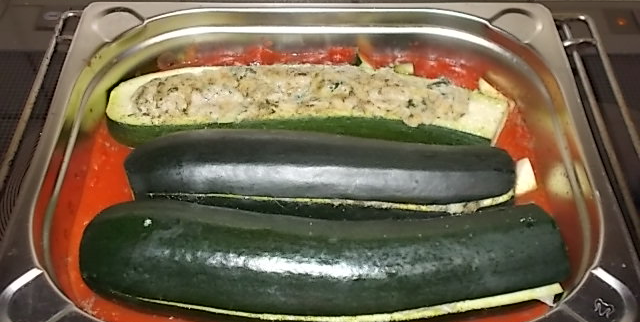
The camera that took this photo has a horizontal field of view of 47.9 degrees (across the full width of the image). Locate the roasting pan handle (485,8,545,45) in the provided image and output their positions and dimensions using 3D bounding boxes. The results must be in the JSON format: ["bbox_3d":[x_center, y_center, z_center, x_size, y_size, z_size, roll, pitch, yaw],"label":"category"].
[{"bbox_3d":[0.137,-0.095,0.495,0.035,0.008,0.031,37,58,28],"label":"roasting pan handle"}]

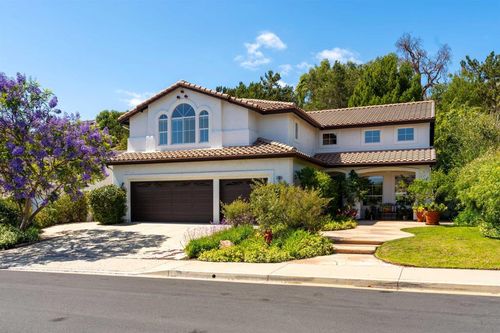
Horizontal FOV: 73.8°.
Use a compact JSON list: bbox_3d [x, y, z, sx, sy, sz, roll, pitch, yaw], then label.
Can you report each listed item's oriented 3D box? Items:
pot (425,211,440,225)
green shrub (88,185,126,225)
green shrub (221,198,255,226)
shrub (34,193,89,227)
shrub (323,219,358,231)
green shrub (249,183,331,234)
[{"bbox_3d":[8.957,2.510,16.300,0.710,0.690,0.710,-1,-3,15],"label":"pot"},{"bbox_3d":[-7.245,1.954,17.000,1.850,2.030,1.800,-1,-3,15],"label":"green shrub"},{"bbox_3d":[-0.499,1.884,13.300,1.350,1.200,1.300,0,-3,0],"label":"green shrub"},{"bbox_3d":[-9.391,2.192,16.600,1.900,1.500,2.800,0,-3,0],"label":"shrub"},{"bbox_3d":[3.944,2.555,14.600,1.650,0.450,1.600,0,-3,0],"label":"shrub"},{"bbox_3d":[1.529,1.626,12.900,3.000,2.050,2.500,-1,-3,15],"label":"green shrub"}]

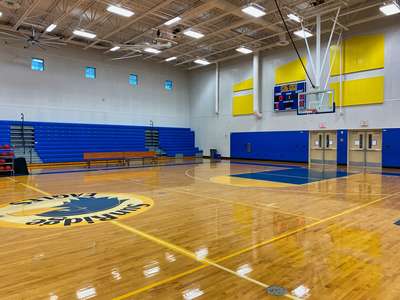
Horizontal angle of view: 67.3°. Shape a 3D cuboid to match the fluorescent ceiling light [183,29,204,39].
[{"bbox_3d":[-0.410,-7.435,19.255,1.270,0.120,0.520,-1,2,-43],"label":"fluorescent ceiling light"}]

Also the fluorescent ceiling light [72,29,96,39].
[{"bbox_3d":[-7.388,-7.420,19.198,1.250,0.120,0.500,-1,2,-43],"label":"fluorescent ceiling light"}]

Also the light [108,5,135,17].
[{"bbox_3d":[-4.196,-7.332,15.834,1.250,0.120,0.520,-1,2,-43],"label":"light"}]

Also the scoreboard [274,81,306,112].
[{"bbox_3d":[6.626,-3.967,22.410,0.180,1.890,2.551,-1,2,-43],"label":"scoreboard"}]

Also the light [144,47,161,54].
[{"bbox_3d":[-3.611,-7.524,22.646,1.220,0.120,0.500,-1,2,-43],"label":"light"}]

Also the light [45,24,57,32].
[{"bbox_3d":[-9.053,-7.418,18.264,0.320,0.120,1.270,-1,2,-43],"label":"light"}]

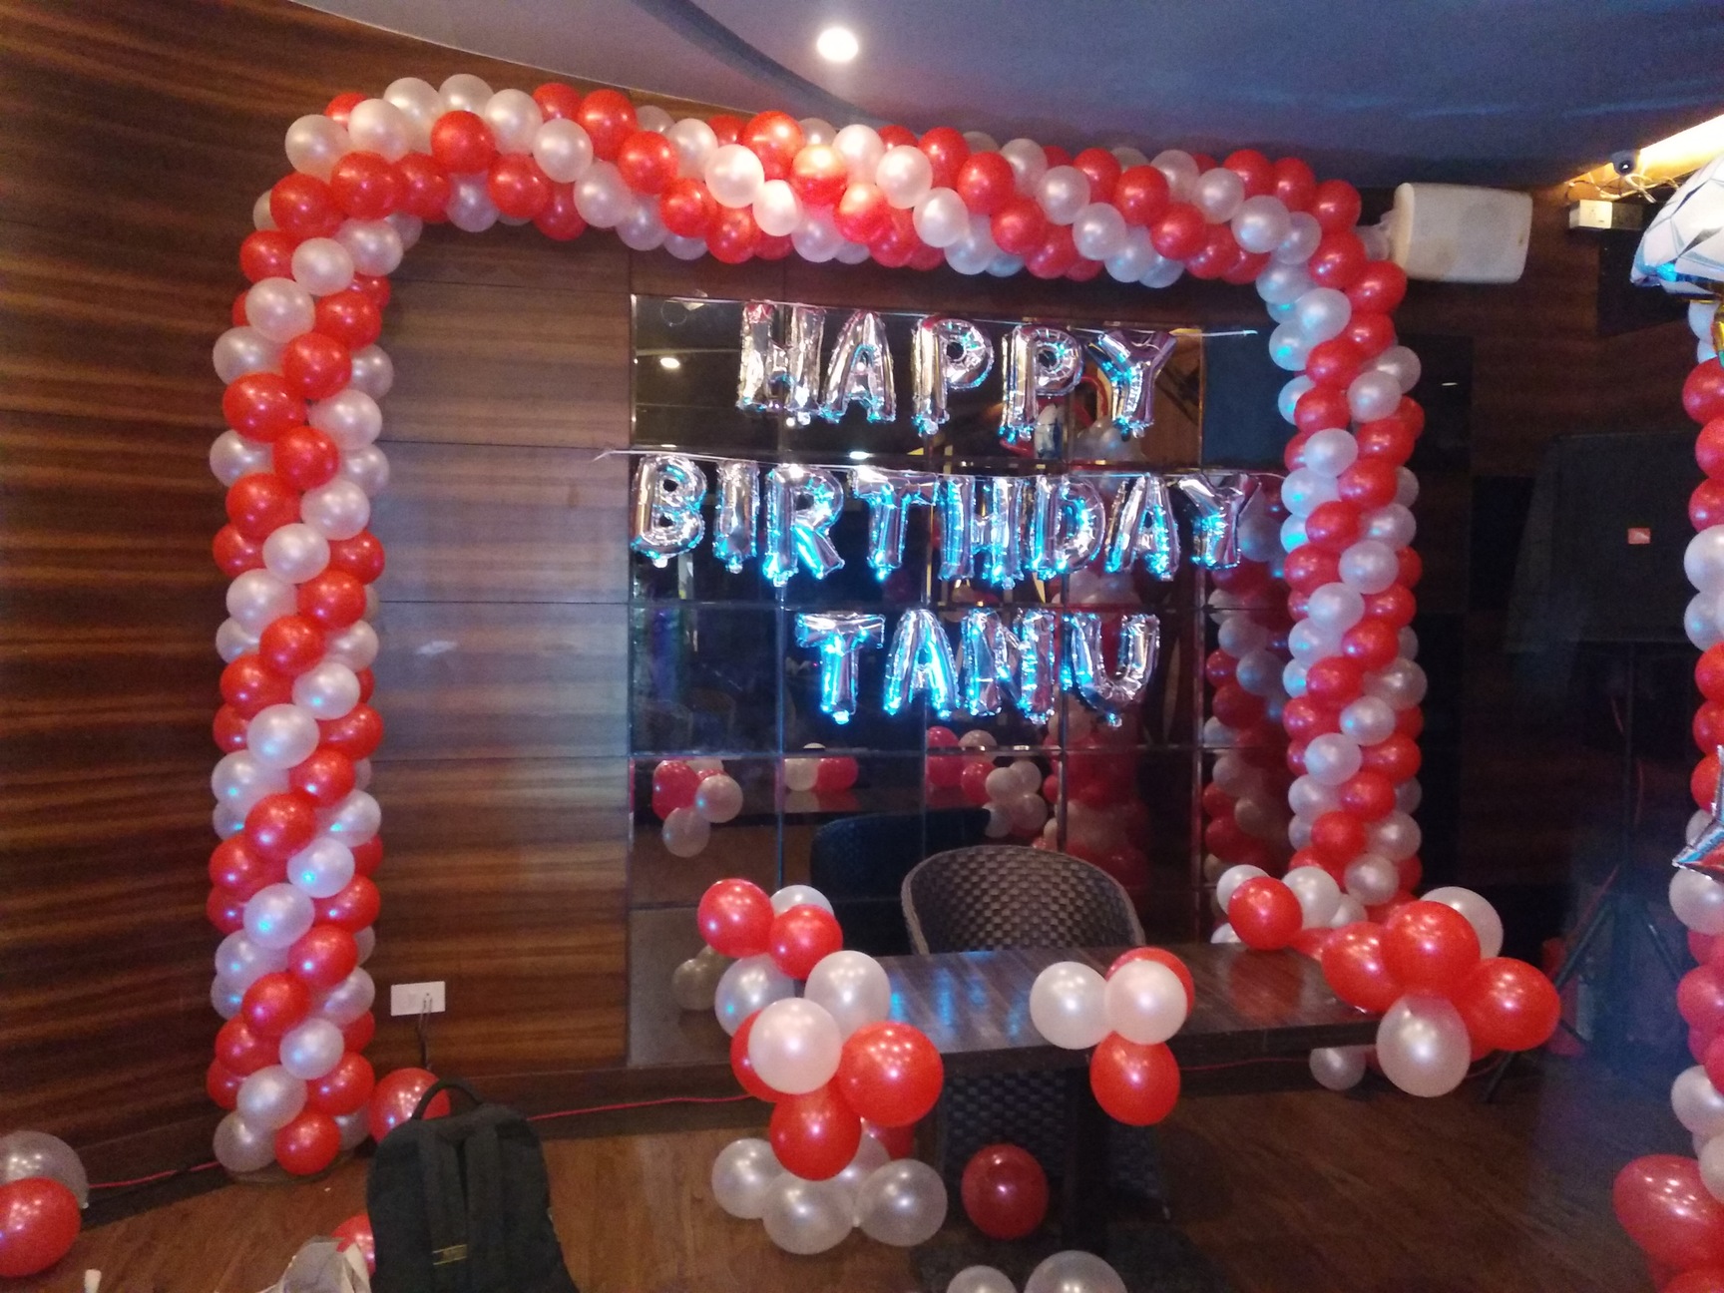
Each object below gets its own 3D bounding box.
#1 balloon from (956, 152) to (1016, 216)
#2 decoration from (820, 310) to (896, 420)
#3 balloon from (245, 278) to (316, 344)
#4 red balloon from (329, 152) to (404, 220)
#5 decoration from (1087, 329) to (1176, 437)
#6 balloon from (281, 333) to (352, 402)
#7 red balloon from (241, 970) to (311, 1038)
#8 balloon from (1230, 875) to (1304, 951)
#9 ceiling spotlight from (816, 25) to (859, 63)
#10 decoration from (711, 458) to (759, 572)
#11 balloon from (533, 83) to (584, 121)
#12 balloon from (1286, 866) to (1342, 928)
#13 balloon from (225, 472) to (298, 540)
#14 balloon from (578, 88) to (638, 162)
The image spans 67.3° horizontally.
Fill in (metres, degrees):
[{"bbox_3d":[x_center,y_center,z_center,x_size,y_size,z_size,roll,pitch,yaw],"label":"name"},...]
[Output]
[{"bbox_3d":[0.336,-1.256,3.515,0.163,0.168,0.163,0,1,0],"label":"balloon"},{"bbox_3d":[-0.014,-0.821,3.786,0.222,0.330,0.070,0,0,-12],"label":"decoration"},{"bbox_3d":[-1.490,-0.863,3.320,0.180,0.169,0.178,0,0,-12],"label":"balloon"},{"bbox_3d":[-1.250,-1.163,3.270,0.170,0.168,0.170,0,2,-11],"label":"red balloon"},{"bbox_3d":[0.834,-0.814,4.001,0.260,0.328,0.070,0,1,-11],"label":"decoration"},{"bbox_3d":[-1.390,-0.711,3.300,0.182,0.175,0.182,0,0,-12],"label":"balloon"},{"bbox_3d":[-1.489,0.910,3.295,0.168,0.168,0.180,0,1,-11],"label":"red balloon"},{"bbox_3d":[0.889,0.591,2.860,0.157,0.157,0.157,0,0,-12],"label":"balloon"},{"bbox_3d":[-0.066,-1.593,3.426,0.110,0.040,0.110,0,1,-11],"label":"ceiling spotlight"},{"bbox_3d":[-0.363,-0.370,3.690,0.130,0.320,0.060,0,2,-11],"label":"decoration"},{"bbox_3d":[-0.797,-1.405,3.406,0.160,0.160,0.160,0,0,-12],"label":"balloon"},{"bbox_3d":[1.091,0.605,3.137,0.150,0.150,0.150,0,1,-11],"label":"balloon"},{"bbox_3d":[-1.470,-0.344,3.177,0.170,0.170,0.170,0,0,-12],"label":"balloon"},{"bbox_3d":[-0.659,-1.349,3.346,0.160,0.165,0.160,0,0,-12],"label":"balloon"}]

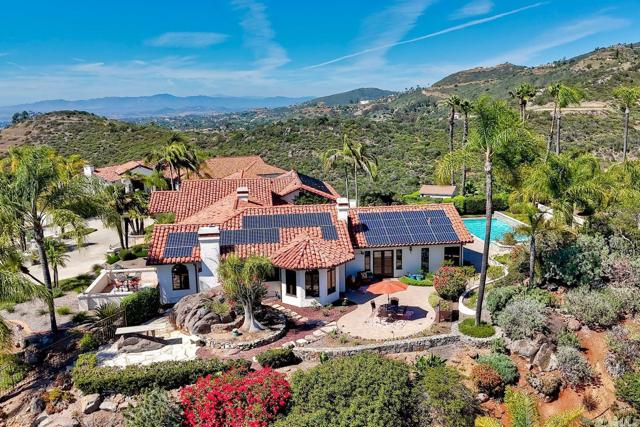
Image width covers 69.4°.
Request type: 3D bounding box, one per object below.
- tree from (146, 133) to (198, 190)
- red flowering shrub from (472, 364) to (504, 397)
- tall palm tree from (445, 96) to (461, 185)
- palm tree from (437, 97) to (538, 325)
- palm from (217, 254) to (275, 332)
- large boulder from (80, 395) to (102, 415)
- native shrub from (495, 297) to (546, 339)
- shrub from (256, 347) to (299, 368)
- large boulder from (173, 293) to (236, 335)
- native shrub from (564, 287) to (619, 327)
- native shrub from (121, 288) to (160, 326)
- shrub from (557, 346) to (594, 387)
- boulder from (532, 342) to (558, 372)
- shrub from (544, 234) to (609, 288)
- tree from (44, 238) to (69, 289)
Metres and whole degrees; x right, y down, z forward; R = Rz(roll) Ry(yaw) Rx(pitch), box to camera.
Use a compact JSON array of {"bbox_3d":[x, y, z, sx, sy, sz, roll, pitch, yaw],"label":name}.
[{"bbox_3d":[-14.400,-3.600,45.600,4.900,8.700,4.700,-1,13,0],"label":"tree"},{"bbox_3d":[8.614,8.527,23.651,1.522,1.289,1.446,4,14,21],"label":"red flowering shrub"},{"bbox_3d":[17.900,-8.700,61.500,2.200,13.300,2.200,3,14,16],"label":"tall palm tree"},{"bbox_3d":[9.050,0.250,25.400,5.100,12.600,5.100,4,14,20],"label":"palm tree"},{"bbox_3d":[-3.980,4.280,25.000,2.900,4.150,2.800,-1,13,0],"label":"palm"},{"bbox_3d":[-10.730,8.950,21.650,0.950,0.850,0.800,-1,13,0],"label":"large boulder"},{"bbox_3d":[11.327,5.940,26.041,2.552,1.952,2.297,5,14,24],"label":"native shrub"},{"bbox_3d":[-2.113,7.386,23.573,2.233,0.734,1.072,-2,13,-6],"label":"shrub"},{"bbox_3d":[-6.733,5.811,27.049,3.602,1.898,2.701,-5,14,-15],"label":"large boulder"},{"bbox_3d":[16.380,5.712,27.962,2.994,1.946,2.395,7,15,31],"label":"native shrub"},{"bbox_3d":[-10.785,5.638,27.815,2.206,2.034,1.875,-6,14,-22],"label":"native shrub"},{"bbox_3d":[12.650,7.600,23.000,1.650,1.750,1.550,-1,13,0],"label":"shrub"},{"bbox_3d":[11.600,7.380,23.750,1.300,1.450,1.050,-1,13,0],"label":"boulder"},{"bbox_3d":[17.700,3.350,32.100,3.800,3.450,3.500,-1,13,0],"label":"shrub"},{"bbox_3d":[-17.450,3.330,30.700,1.550,3.400,1.550,-1,13,0],"label":"tree"}]

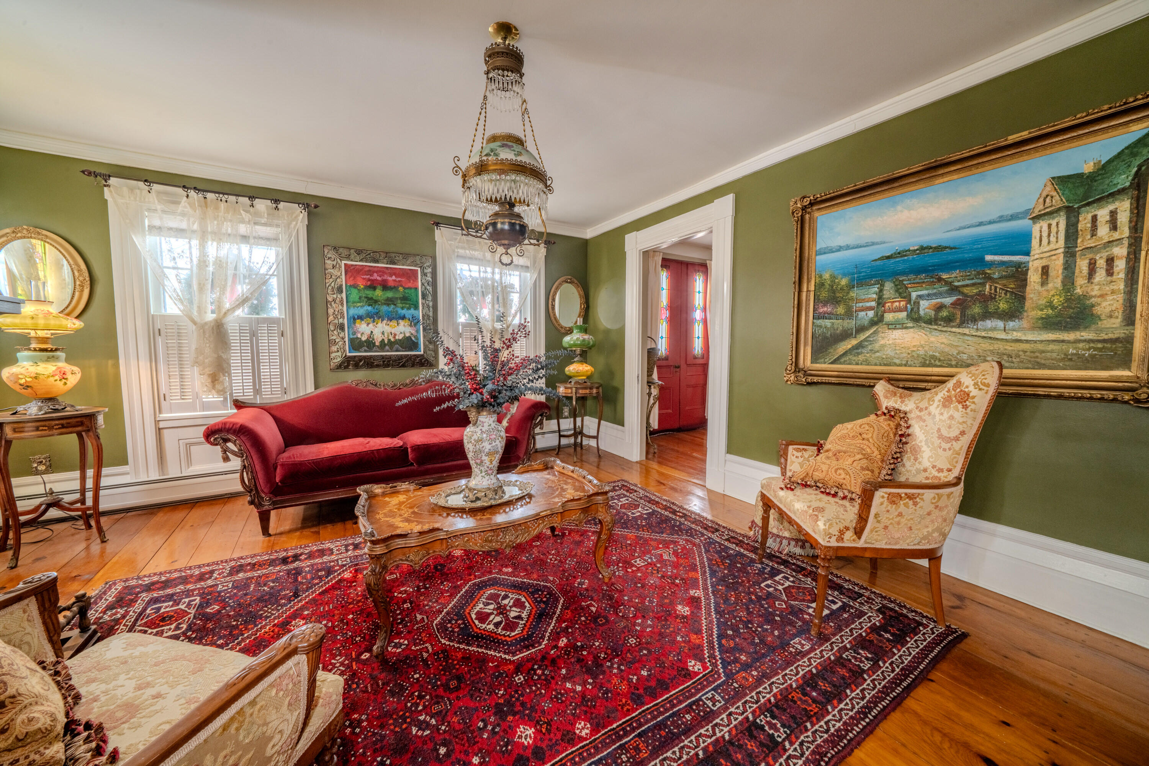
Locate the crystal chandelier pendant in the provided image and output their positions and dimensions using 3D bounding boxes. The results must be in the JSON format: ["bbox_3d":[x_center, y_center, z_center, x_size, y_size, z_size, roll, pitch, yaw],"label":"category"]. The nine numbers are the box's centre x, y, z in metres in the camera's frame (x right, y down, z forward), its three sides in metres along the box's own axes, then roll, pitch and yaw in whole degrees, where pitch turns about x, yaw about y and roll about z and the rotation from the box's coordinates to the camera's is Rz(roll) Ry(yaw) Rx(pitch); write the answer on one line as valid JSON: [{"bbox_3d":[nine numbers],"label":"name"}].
[{"bbox_3d":[-0.291,-0.989,1.614,0.380,0.940,0.380,-2,5,-28],"label":"crystal chandelier pendant"}]

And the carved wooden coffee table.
[{"bbox_3d":[-0.413,0.724,1.834,1.070,0.465,0.620,-2,5,-28],"label":"carved wooden coffee table"}]

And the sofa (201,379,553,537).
[{"bbox_3d":[-1.310,0.419,2.986,2.140,0.880,0.790,-2,5,-28],"label":"sofa"}]

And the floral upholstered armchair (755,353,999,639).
[{"bbox_3d":[1.256,0.438,1.713,0.700,1.065,0.630,0,5,3],"label":"floral upholstered armchair"}]

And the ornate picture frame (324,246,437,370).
[{"bbox_3d":[-1.656,-0.636,3.353,0.850,1.005,0.050,-2,5,-28],"label":"ornate picture frame"}]

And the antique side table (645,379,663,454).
[{"bbox_3d":[0.725,0.384,4.184,0.380,0.750,0.450,-3,6,-34],"label":"antique side table"}]

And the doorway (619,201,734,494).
[{"bbox_3d":[0.877,-0.296,3.397,0.150,2.240,1.190,-3,6,-34],"label":"doorway"}]

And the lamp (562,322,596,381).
[{"bbox_3d":[0.050,-0.332,3.999,0.340,0.630,0.340,0,5,0],"label":"lamp"}]

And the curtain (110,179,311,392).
[{"bbox_3d":[-2.559,-0.604,2.787,1.060,1.420,0.120,-2,5,-28],"label":"curtain"}]

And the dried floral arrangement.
[{"bbox_3d":[-0.419,-0.072,1.762,0.720,0.440,0.580,-2,5,-28],"label":"dried floral arrangement"}]

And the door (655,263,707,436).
[{"bbox_3d":[1.413,-0.464,5.143,1.100,2.270,0.070,-2,5,-28],"label":"door"}]

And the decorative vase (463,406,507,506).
[{"bbox_3d":[-0.412,0.327,1.794,0.240,0.430,0.220,-2,5,-28],"label":"decorative vase"}]

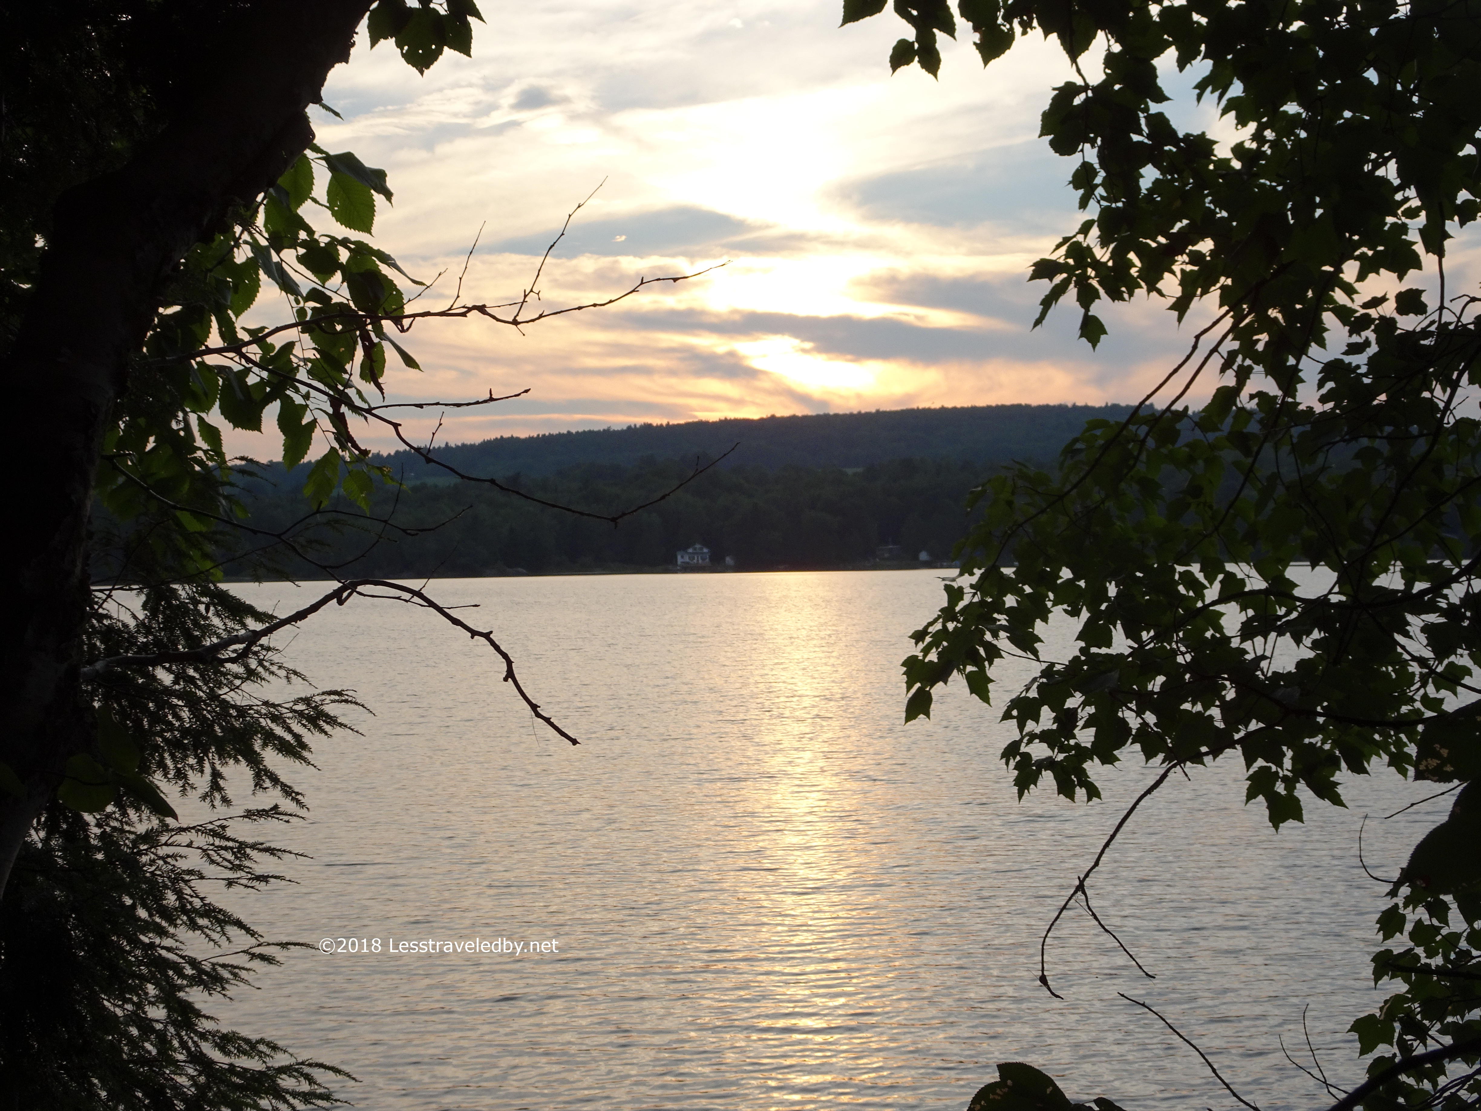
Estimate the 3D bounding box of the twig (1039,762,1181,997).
[{"bbox_3d":[0.532,0.467,3.700,0.205,0.339,0.130,0,0,0],"label":"twig"}]

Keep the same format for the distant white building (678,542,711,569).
[{"bbox_3d":[-12.621,0.000,700.000,8.300,7.257,8.500,0,0,-9],"label":"distant white building"}]

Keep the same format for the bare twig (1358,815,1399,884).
[{"bbox_3d":[0.795,0.366,3.200,0.052,0.085,0.040,0,0,0],"label":"bare twig"}]

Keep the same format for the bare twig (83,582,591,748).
[{"bbox_3d":[-0.479,0.124,3.000,0.584,0.193,0.200,0,0,0],"label":"bare twig"}]

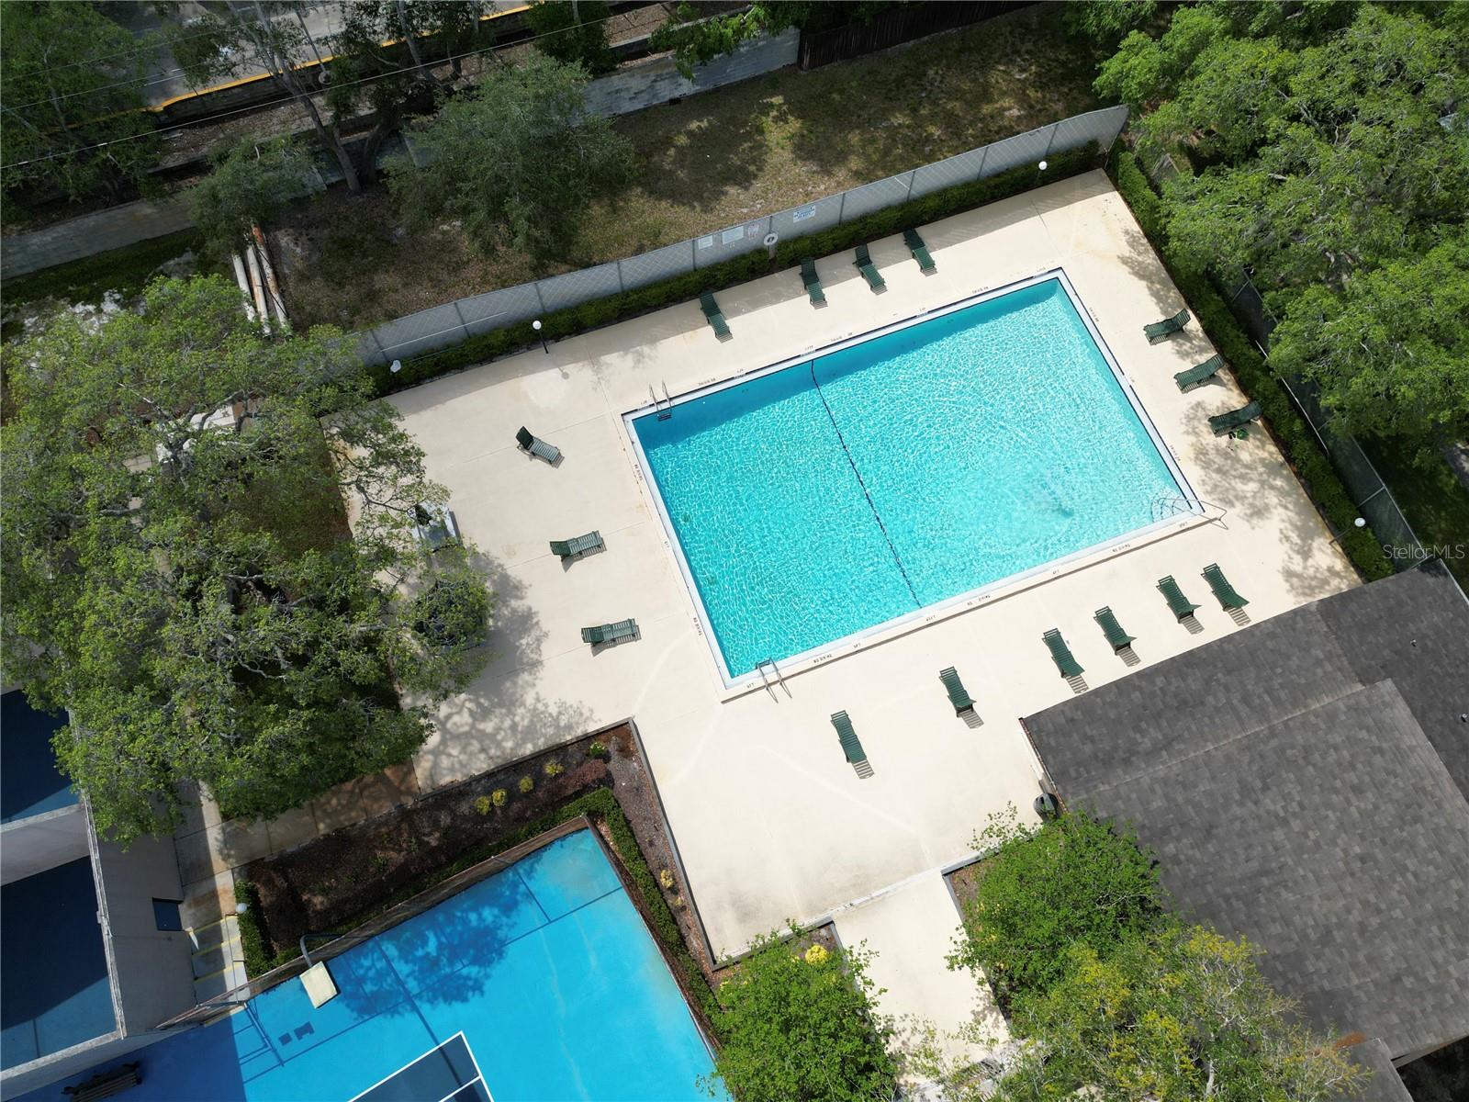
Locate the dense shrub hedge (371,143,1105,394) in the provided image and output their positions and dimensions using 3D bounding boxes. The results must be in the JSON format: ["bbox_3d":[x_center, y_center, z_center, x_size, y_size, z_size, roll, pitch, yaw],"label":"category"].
[{"bbox_3d":[0.472,-11.338,40.540,31.500,1.150,0.800,-20,70,-7],"label":"dense shrub hedge"}]

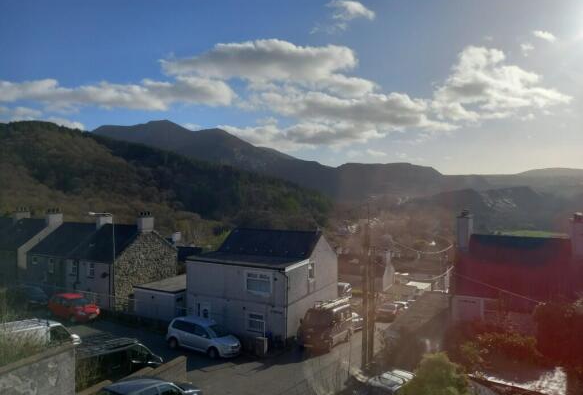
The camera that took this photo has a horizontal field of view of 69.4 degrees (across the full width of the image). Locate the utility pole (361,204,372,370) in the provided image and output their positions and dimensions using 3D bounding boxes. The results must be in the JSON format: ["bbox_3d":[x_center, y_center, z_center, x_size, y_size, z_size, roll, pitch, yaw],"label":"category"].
[{"bbox_3d":[3.615,4.349,20.371,0.300,8.000,0.300,1,1,30],"label":"utility pole"}]

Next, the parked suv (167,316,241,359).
[{"bbox_3d":[-4.828,7.495,23.117,4.420,1.660,1.800,1,1,29],"label":"parked suv"}]

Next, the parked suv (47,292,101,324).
[{"bbox_3d":[-14.774,7.431,28.719,3.900,1.500,1.680,0,1,31],"label":"parked suv"}]

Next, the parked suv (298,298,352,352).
[{"bbox_3d":[2.108,7.399,24.987,1.930,2.150,4.800,0,-3,25],"label":"parked suv"}]

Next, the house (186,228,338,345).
[{"bbox_3d":[-1.777,5.260,28.422,7.600,6.100,7.100,0,1,30],"label":"house"}]

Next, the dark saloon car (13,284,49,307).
[{"bbox_3d":[-19.974,7.450,31.570,4.400,1.450,1.750,0,1,32],"label":"dark saloon car"}]

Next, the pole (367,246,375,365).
[{"bbox_3d":[3.964,5.374,21.187,0.280,6.000,0.280,1,1,30],"label":"pole"}]

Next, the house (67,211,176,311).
[{"bbox_3d":[-13.553,4.862,34.150,5.800,7.100,6.100,0,1,30],"label":"house"}]

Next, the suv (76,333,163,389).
[{"bbox_3d":[-7.824,7.321,17.994,1.900,1.950,4.800,1,-1,38],"label":"suv"}]

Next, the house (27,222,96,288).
[{"bbox_3d":[-18.282,5.184,36.985,5.400,6.200,6.100,0,1,30],"label":"house"}]

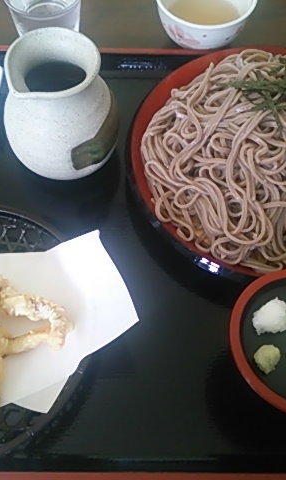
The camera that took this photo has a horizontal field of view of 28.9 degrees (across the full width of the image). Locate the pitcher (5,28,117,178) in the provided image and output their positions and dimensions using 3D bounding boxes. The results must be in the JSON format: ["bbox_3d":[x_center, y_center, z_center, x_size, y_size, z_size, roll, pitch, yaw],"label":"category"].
[{"bbox_3d":[-0.061,-0.097,0.424,0.084,0.104,0.086,0,61,0],"label":"pitcher"}]

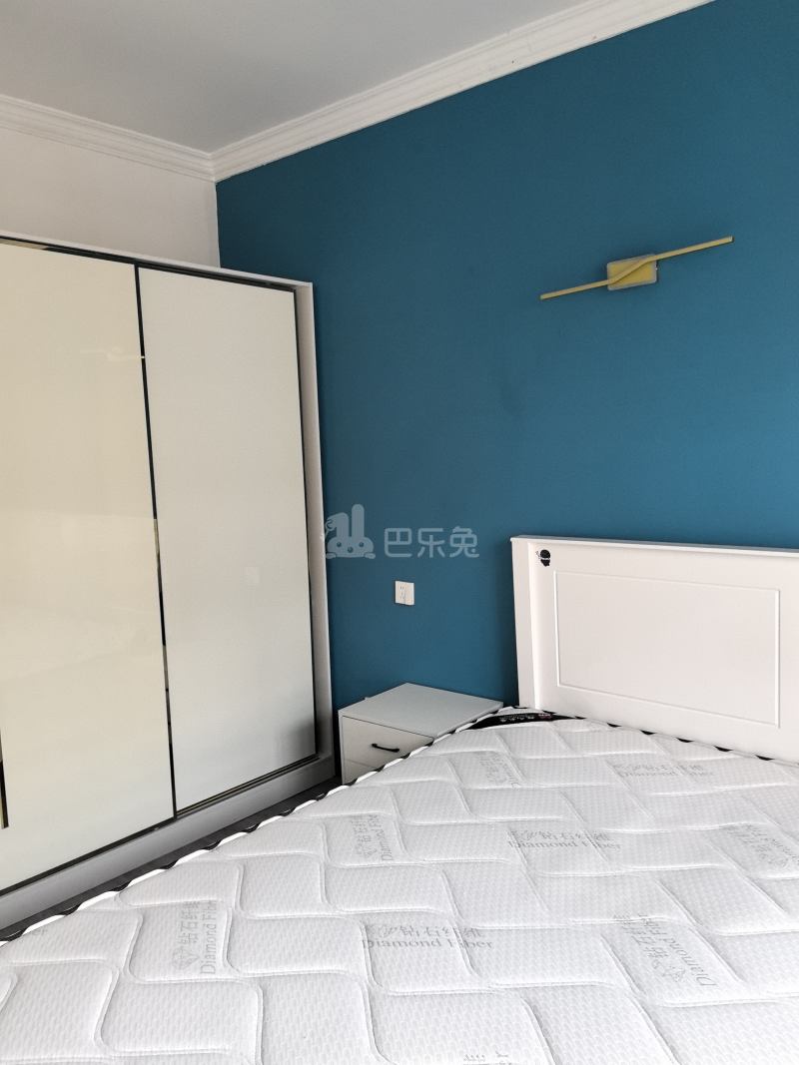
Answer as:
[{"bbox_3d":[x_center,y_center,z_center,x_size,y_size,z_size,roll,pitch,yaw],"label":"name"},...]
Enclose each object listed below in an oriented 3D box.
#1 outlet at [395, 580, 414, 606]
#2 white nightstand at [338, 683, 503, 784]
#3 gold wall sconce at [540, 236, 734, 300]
[{"bbox_3d":[0.022,0.231,3.160,0.087,0.087,0.010,4,9,40],"label":"outlet"},{"bbox_3d":[0.081,0.847,2.930,0.438,0.470,0.404,4,9,40],"label":"white nightstand"},{"bbox_3d":[0.672,-0.760,2.427,0.595,0.088,0.055,4,9,40],"label":"gold wall sconce"}]

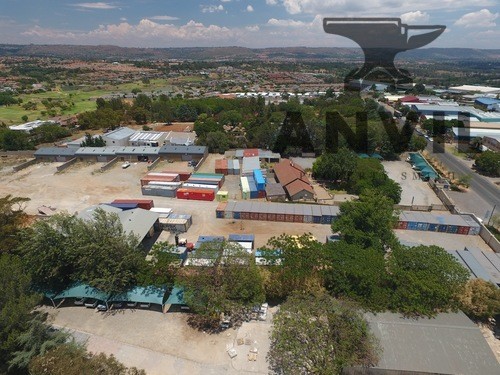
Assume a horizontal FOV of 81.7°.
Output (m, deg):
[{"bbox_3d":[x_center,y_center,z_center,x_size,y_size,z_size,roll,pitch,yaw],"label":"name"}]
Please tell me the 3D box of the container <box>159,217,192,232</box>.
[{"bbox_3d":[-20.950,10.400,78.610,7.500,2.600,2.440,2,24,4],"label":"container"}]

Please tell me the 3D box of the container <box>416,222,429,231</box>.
[{"bbox_3d":[47.160,9.410,80.150,2.440,2.570,6.060,4,24,10],"label":"container"}]

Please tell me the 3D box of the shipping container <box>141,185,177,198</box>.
[{"bbox_3d":[-30.408,1.341,98.326,12.100,2.600,2.440,3,26,6],"label":"shipping container"}]

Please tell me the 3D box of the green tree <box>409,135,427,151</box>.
[{"bbox_3d":[81.050,-21.130,139.690,7.800,8.700,7.600,0,24,0],"label":"green tree"}]

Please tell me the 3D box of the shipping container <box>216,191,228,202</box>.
[{"bbox_3d":[-9.010,2.800,95.370,3.200,2.500,2.440,1,25,5],"label":"shipping container"}]

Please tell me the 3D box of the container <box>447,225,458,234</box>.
[{"bbox_3d":[55.746,9.997,80.811,2.440,2.600,6.060,4,25,9],"label":"container"}]

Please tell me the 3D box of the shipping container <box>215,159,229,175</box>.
[{"bbox_3d":[-11.555,-8.630,119.437,5.000,2.600,12.100,-2,25,-4],"label":"shipping container"}]

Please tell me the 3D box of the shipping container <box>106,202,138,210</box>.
[{"bbox_3d":[-39.357,6.572,85.689,12.190,2.600,2.440,1,25,3],"label":"shipping container"}]

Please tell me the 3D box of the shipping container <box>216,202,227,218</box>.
[{"bbox_3d":[-8.430,6.713,87.151,2.440,2.590,6.060,3,26,5],"label":"shipping container"}]

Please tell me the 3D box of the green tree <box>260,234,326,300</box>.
[{"bbox_3d":[8.500,15.800,57.300,11.600,11.000,11.400,0,25,0],"label":"green tree"}]

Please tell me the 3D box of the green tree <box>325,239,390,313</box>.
[{"bbox_3d":[20.740,16.820,55.230,12.600,10.200,12.600,-1,25,0],"label":"green tree"}]

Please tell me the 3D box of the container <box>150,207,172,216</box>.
[{"bbox_3d":[-25.820,7.800,84.240,6.060,2.590,2.440,0,25,3],"label":"container"}]

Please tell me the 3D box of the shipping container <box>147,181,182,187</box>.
[{"bbox_3d":[-30.370,-0.380,103.690,12.190,2.590,2.440,3,25,8],"label":"shipping container"}]

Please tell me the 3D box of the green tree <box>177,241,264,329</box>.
[{"bbox_3d":[-5.200,17.000,53.300,14.000,12.300,13.500,0,25,0],"label":"green tree"}]

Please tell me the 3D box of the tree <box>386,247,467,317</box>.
[{"bbox_3d":[32.790,16.960,53.210,13.200,9.600,12.500,0,24,0],"label":"tree"}]

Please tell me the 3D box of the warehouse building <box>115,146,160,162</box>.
[{"bbox_3d":[-48.933,-15.523,132.581,19.600,4.700,8.600,2,25,5],"label":"warehouse building"}]

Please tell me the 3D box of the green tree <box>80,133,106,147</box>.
[{"bbox_3d":[-76.900,-22.800,142.000,11.300,8.300,8.500,0,25,0],"label":"green tree"}]

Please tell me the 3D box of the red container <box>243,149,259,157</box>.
[{"bbox_3d":[0.560,-15.050,132.470,6.200,3.000,10.500,0,25,2],"label":"red container"}]

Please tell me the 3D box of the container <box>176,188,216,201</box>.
[{"bbox_3d":[-17.800,2.300,96.900,12.190,2.620,2.440,3,24,8],"label":"container"}]

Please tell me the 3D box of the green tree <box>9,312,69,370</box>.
[{"bbox_3d":[-31.600,23.300,43.800,7.600,8.800,7.600,0,25,0],"label":"green tree"}]

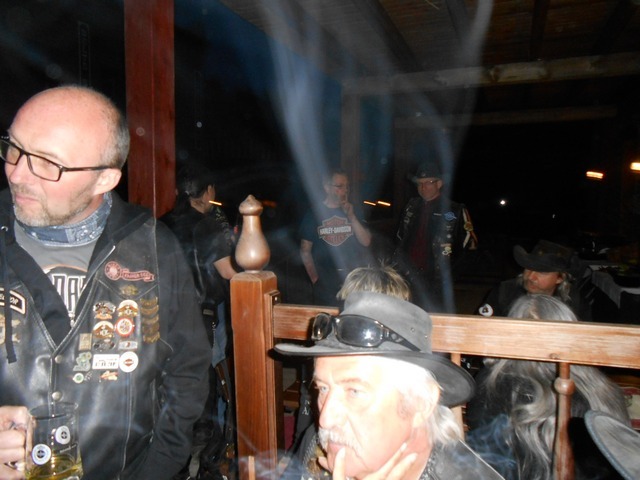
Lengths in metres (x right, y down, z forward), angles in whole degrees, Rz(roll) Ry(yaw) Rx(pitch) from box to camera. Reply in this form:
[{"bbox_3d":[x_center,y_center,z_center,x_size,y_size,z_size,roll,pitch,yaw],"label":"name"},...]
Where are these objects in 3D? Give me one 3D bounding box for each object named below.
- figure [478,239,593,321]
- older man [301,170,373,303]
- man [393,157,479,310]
[{"bbox_3d":[1.100,0.660,2.480,0.640,1.300,0.720,1,4,25],"label":"figure"},{"bbox_3d":[0.129,0.360,3.560,0.550,1.760,0.360,-1,4,-5],"label":"older man"},{"bbox_3d":[0.810,0.350,3.380,0.580,1.800,0.380,1,5,30],"label":"man"}]

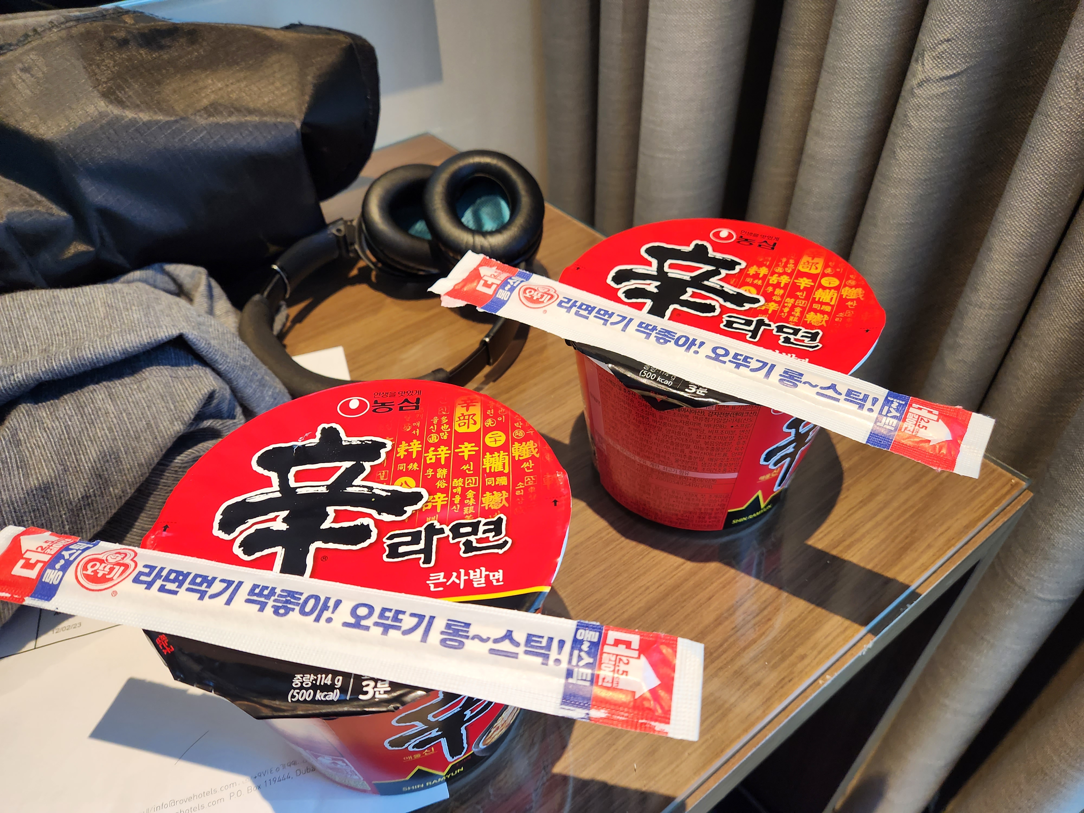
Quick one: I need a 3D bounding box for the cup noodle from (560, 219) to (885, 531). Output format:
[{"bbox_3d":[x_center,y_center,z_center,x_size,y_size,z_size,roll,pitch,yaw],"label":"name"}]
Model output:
[{"bbox_3d":[0.079,-0.011,0.361,0.146,0.105,0.146,-2,43,2],"label":"cup noodle"}]

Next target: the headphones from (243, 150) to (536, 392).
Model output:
[{"bbox_3d":[-0.088,-0.104,0.497,0.183,0.070,0.238,13,46,17],"label":"headphones"}]

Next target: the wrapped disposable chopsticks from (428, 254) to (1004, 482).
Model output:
[{"bbox_3d":[0.054,-0.025,0.296,0.233,0.009,0.032,21,49,24],"label":"wrapped disposable chopsticks"}]

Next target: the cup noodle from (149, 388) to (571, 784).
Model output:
[{"bbox_3d":[-0.059,0.076,0.279,0.146,0.105,0.146,-4,43,0],"label":"cup noodle"}]

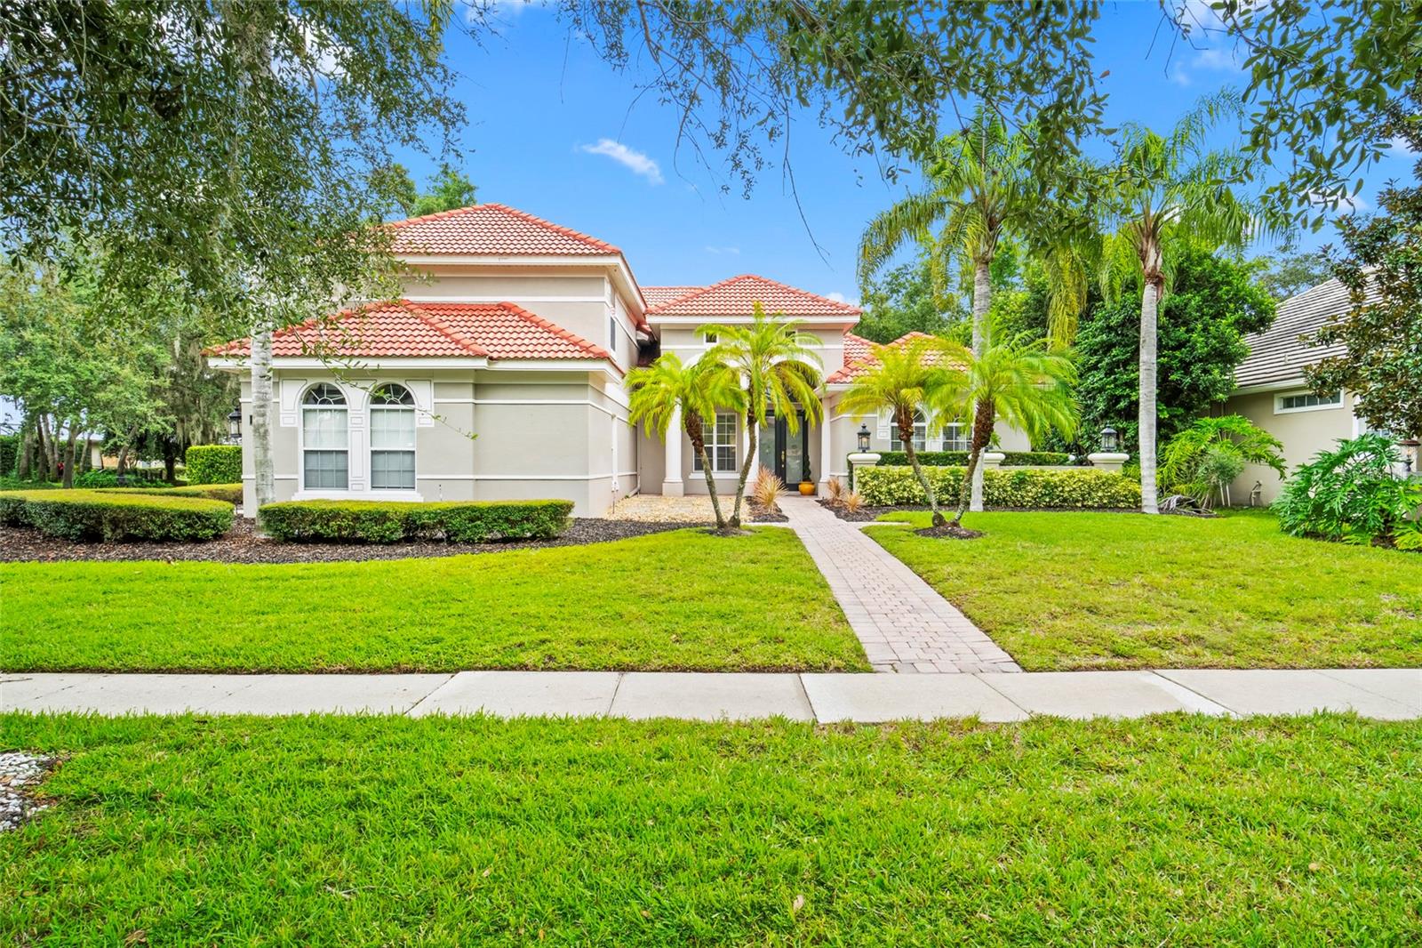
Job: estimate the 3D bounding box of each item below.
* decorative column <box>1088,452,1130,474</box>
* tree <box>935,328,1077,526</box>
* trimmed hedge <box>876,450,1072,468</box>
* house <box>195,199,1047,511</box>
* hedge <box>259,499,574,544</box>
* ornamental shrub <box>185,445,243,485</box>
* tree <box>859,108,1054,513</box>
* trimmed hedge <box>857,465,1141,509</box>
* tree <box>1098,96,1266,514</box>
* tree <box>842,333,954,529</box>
[{"bbox_3d":[9.370,0.160,17.600,0.660,1.300,0.660,0,1,0],"label":"decorative column"},{"bbox_3d":[5.600,-0.840,14.200,2.750,3.700,2.700,0,1,0],"label":"tree"},{"bbox_3d":[6.300,0.080,18.600,5.100,1.300,0.850,0,1,0],"label":"trimmed hedge"},{"bbox_3d":[-0.500,-3.690,22.600,19.600,8.900,15.200,0,1,0],"label":"house"},{"bbox_3d":[-5.000,0.790,12.950,5.200,0.670,1.200,0,1,0],"label":"hedge"},{"bbox_3d":[-15.100,-0.080,23.000,2.200,1.600,1.500,0,1,0],"label":"ornamental shrub"},{"bbox_3d":[5.500,-3.680,16.800,4.400,9.050,4.200,0,1,0],"label":"tree"},{"bbox_3d":[6.550,0.320,17.150,6.400,1.020,0.850,0,1,0],"label":"trimmed hedge"},{"bbox_3d":[10.250,-3.680,16.300,3.800,9.100,3.900,0,1,0],"label":"tree"},{"bbox_3d":[3.600,-0.800,14.200,2.350,3.620,2.400,0,1,0],"label":"tree"}]

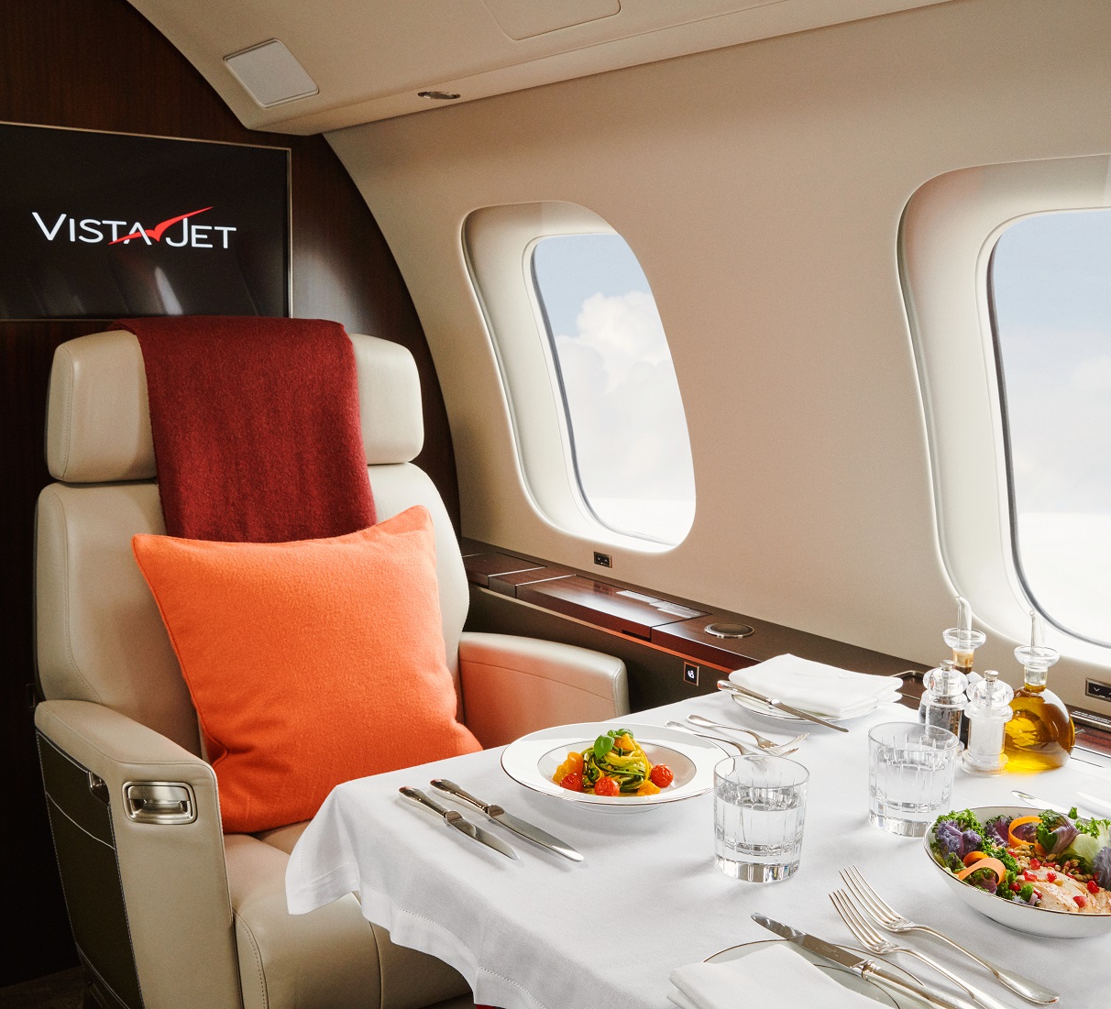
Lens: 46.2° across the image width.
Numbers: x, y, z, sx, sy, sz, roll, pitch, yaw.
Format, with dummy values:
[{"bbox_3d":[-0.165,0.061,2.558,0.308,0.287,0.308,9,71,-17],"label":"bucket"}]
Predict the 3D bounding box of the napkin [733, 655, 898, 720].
[{"bbox_3d":[0.323,0.224,1.635,0.150,0.035,0.172,-6,12,-38],"label":"napkin"}]

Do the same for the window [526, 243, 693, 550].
[{"bbox_3d":[0.113,-0.205,2.298,0.045,0.565,0.390,-28,24,-32],"label":"window"}]

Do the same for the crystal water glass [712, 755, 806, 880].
[{"bbox_3d":[0.187,0.287,1.190,0.086,0.089,0.086,1,9,0],"label":"crystal water glass"}]

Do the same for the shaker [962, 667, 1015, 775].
[{"bbox_3d":[0.481,0.239,1.445,0.053,0.112,0.053,-6,12,-38],"label":"shaker"}]

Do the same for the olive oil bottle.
[{"bbox_3d":[0.540,0.205,1.465,0.100,0.175,0.100,-5,11,-32],"label":"olive oil bottle"}]

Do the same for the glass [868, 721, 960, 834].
[{"bbox_3d":[0.353,0.273,1.295,0.086,0.089,0.086,1,9,0],"label":"glass"}]

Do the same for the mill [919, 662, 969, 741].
[{"bbox_3d":[0.441,0.233,1.479,0.053,0.112,0.053,-6,12,-38],"label":"mill"}]

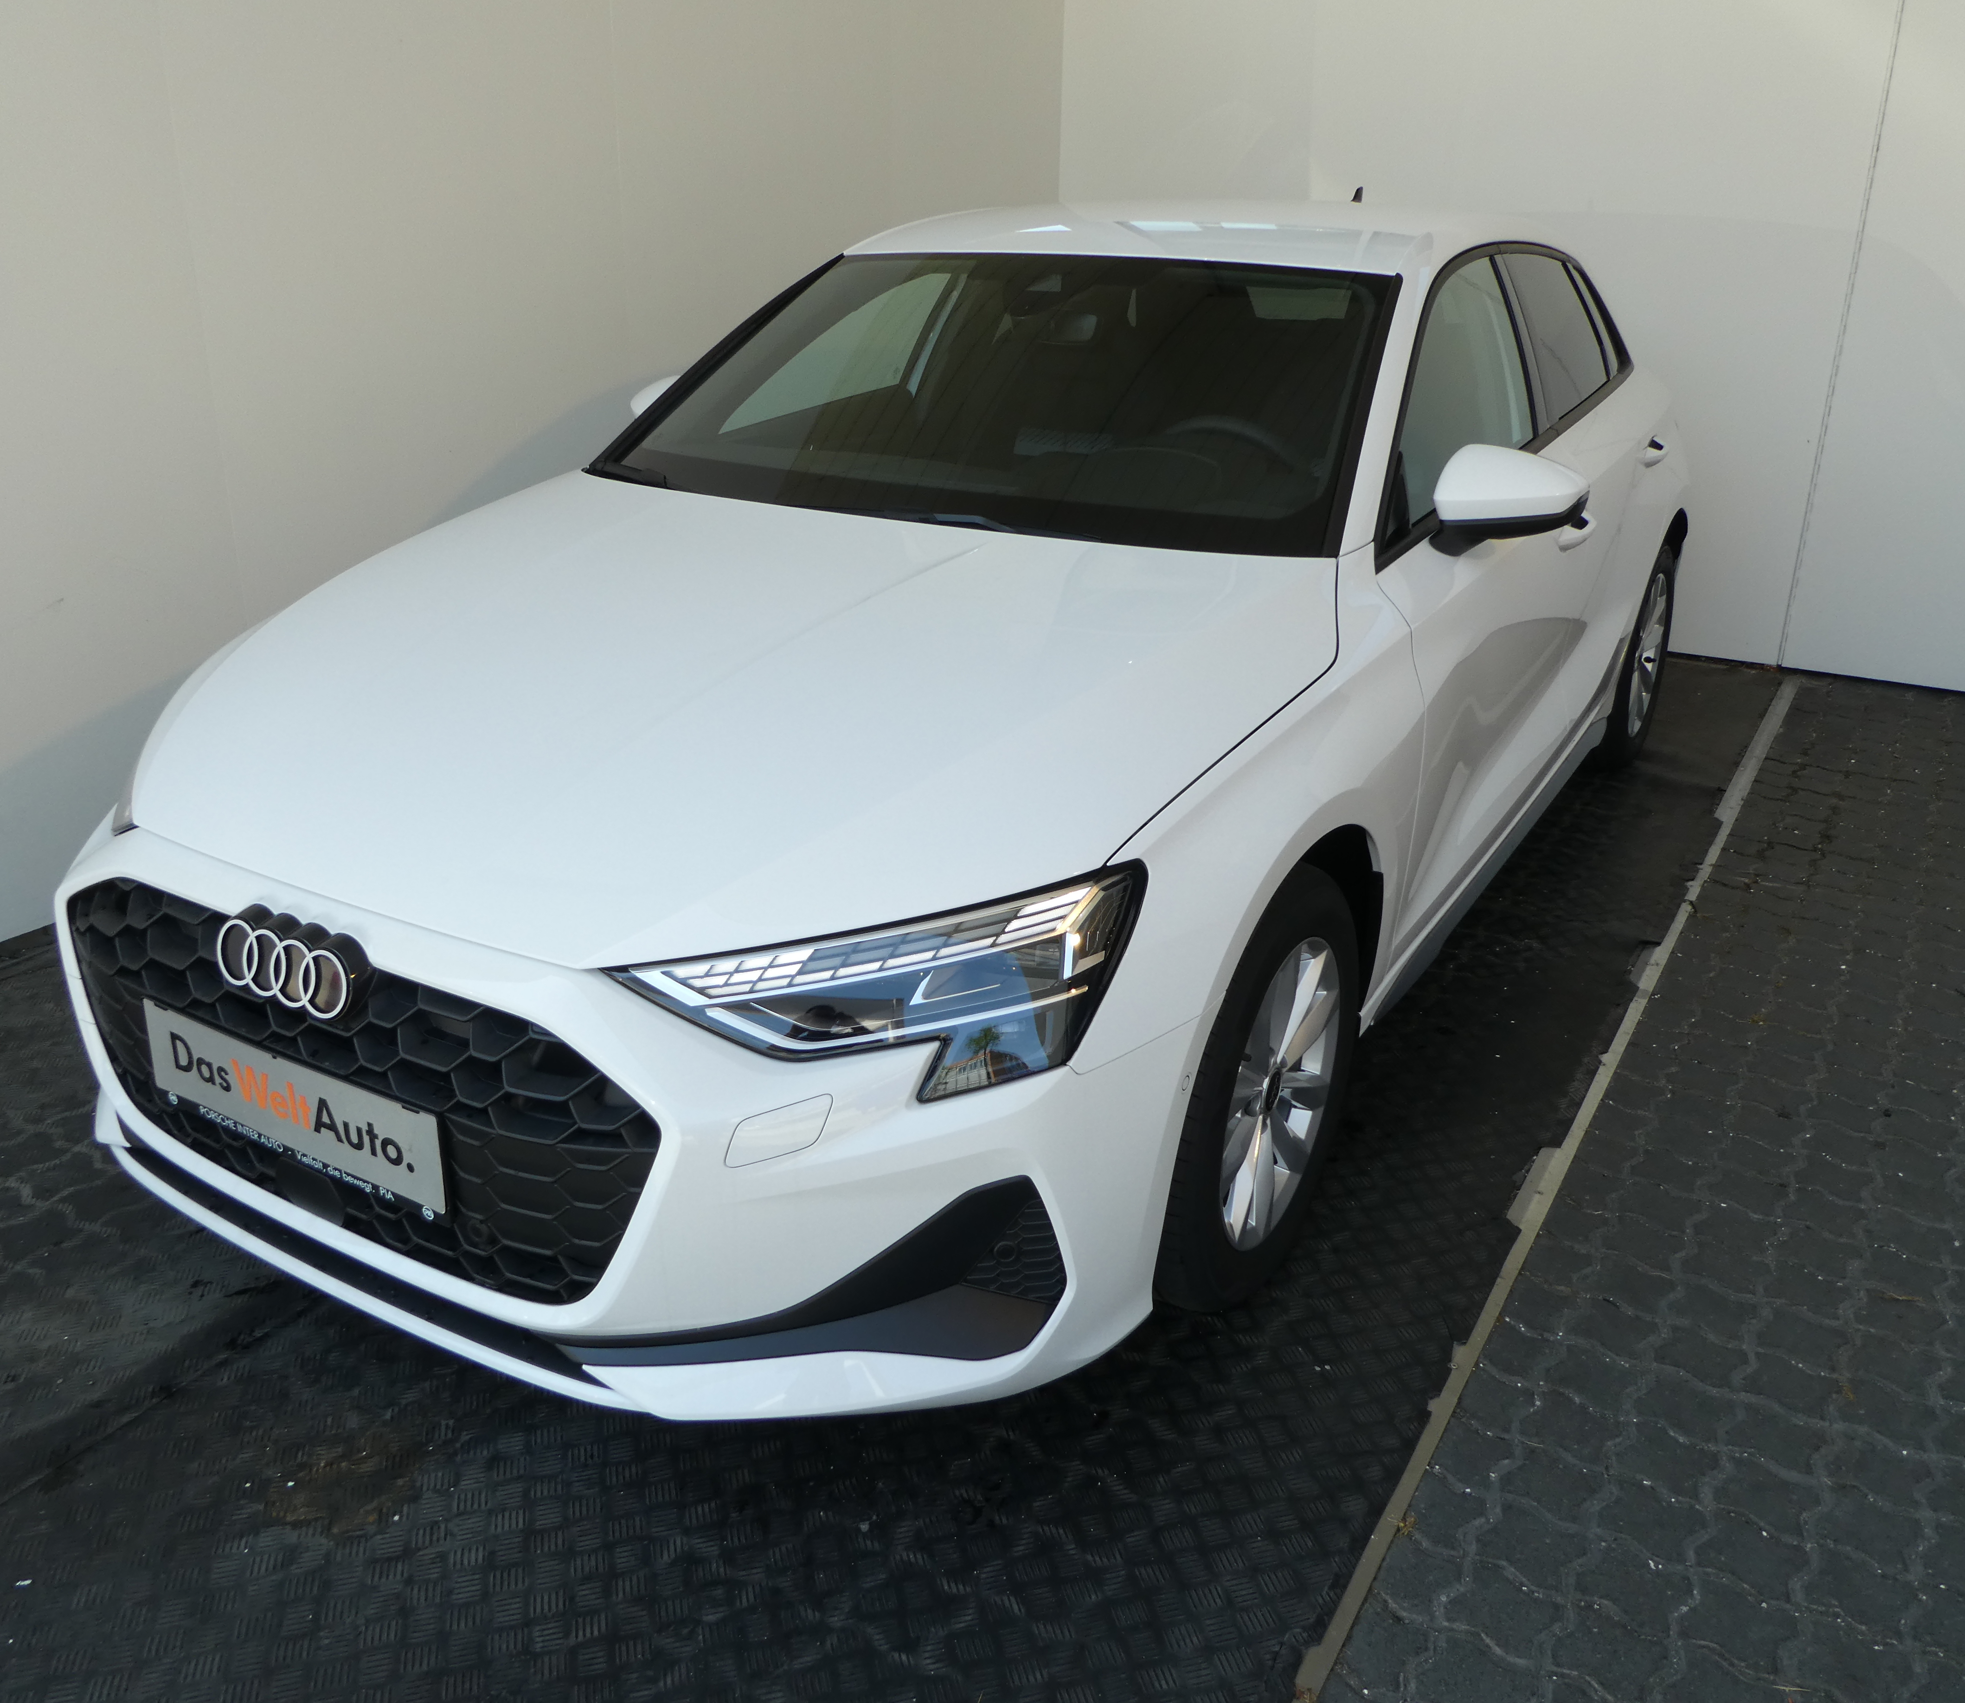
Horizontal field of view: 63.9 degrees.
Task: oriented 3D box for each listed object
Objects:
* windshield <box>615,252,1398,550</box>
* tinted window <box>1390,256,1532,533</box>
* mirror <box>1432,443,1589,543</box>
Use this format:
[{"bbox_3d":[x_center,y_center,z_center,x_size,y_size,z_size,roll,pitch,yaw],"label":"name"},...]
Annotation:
[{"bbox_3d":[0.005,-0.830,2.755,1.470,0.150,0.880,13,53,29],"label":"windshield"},{"bbox_3d":[0.792,-0.797,2.648,0.100,0.420,0.950,-13,11,37],"label":"tinted window"},{"bbox_3d":[0.814,-0.552,2.448,0.235,0.155,0.170,13,26,29],"label":"mirror"}]

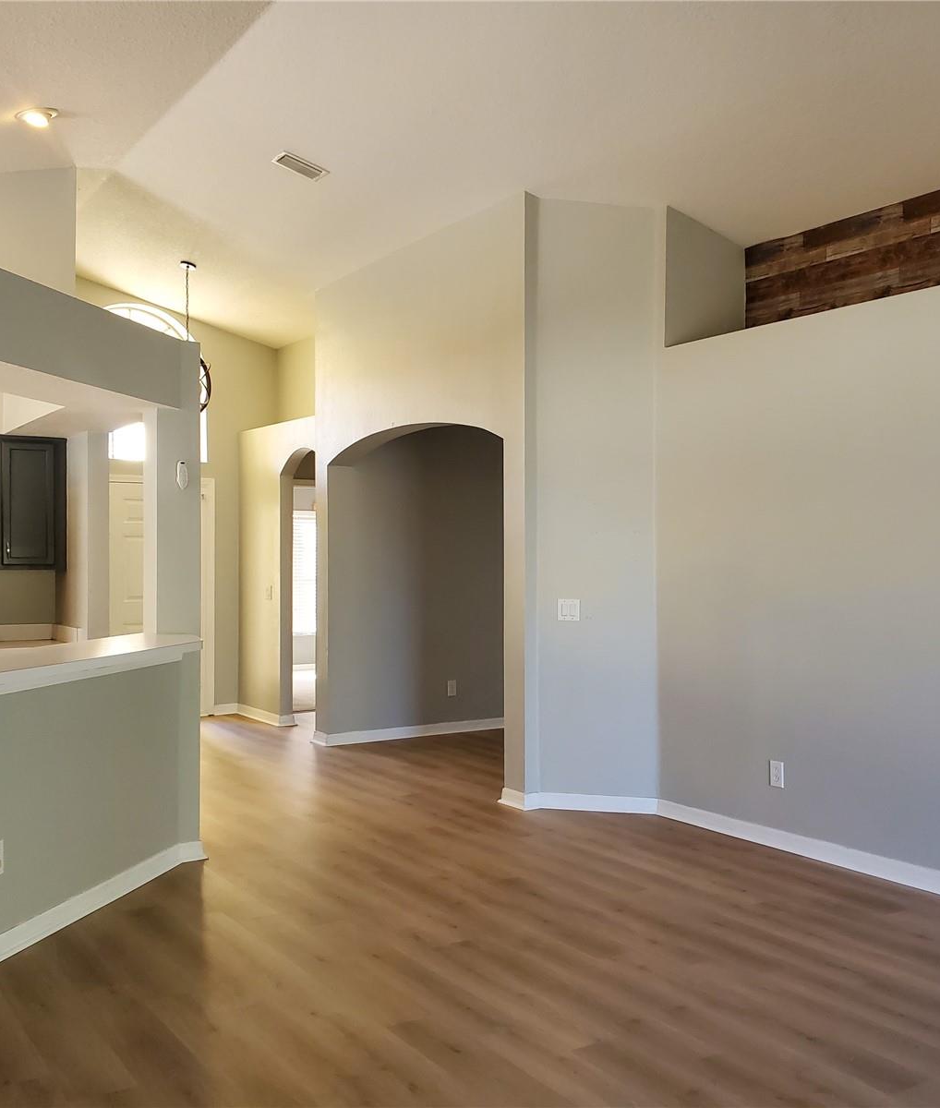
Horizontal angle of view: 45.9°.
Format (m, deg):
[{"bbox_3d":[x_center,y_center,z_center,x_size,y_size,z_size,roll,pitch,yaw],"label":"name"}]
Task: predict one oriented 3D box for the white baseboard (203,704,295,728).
[{"bbox_3d":[-1.916,1.413,9.714,0.370,0.095,0.970,0,0,-33],"label":"white baseboard"}]

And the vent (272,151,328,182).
[{"bbox_3d":[-1.002,-2.283,6.576,0.295,0.030,0.195,17,-9,-32],"label":"vent"}]

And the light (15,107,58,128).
[{"bbox_3d":[-2.279,-2.293,5.859,0.210,0.060,0.210,-16,9,-32],"label":"light"}]

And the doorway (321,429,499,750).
[{"bbox_3d":[-0.354,0.303,7.492,0.200,2.300,2.330,0,0,-33],"label":"doorway"}]

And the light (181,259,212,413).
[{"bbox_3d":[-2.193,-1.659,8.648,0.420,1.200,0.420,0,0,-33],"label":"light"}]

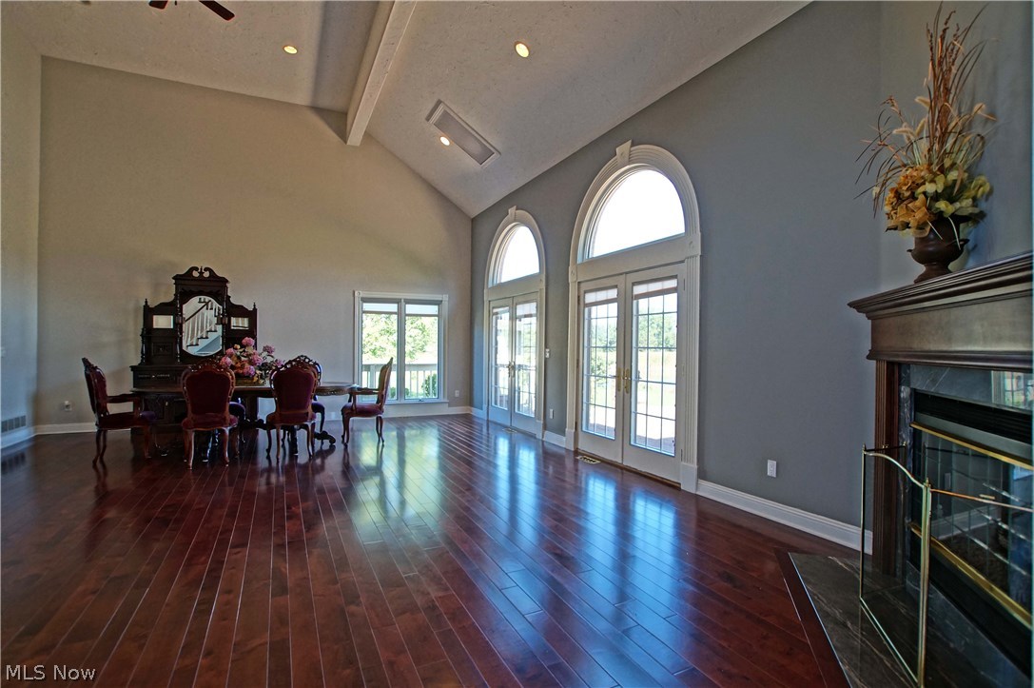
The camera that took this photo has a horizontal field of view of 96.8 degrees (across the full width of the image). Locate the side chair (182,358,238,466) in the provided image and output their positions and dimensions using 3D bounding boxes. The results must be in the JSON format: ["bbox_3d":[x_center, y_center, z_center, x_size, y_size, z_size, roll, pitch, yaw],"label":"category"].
[{"bbox_3d":[-3.230,0.711,4.859,0.500,1.090,0.570,1,0,-28],"label":"side chair"}]

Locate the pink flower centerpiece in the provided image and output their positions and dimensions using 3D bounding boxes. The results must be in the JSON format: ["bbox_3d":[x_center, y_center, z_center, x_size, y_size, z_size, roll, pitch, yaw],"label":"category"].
[{"bbox_3d":[-3.181,0.209,5.515,0.680,0.570,0.500,1,0,-28],"label":"pink flower centerpiece"}]

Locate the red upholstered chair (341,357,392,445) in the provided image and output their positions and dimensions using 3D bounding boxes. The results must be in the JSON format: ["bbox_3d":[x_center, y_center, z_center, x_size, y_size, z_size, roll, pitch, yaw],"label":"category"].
[{"bbox_3d":[-1.989,0.731,6.092,0.630,1.090,0.580,1,0,-28],"label":"red upholstered chair"}]

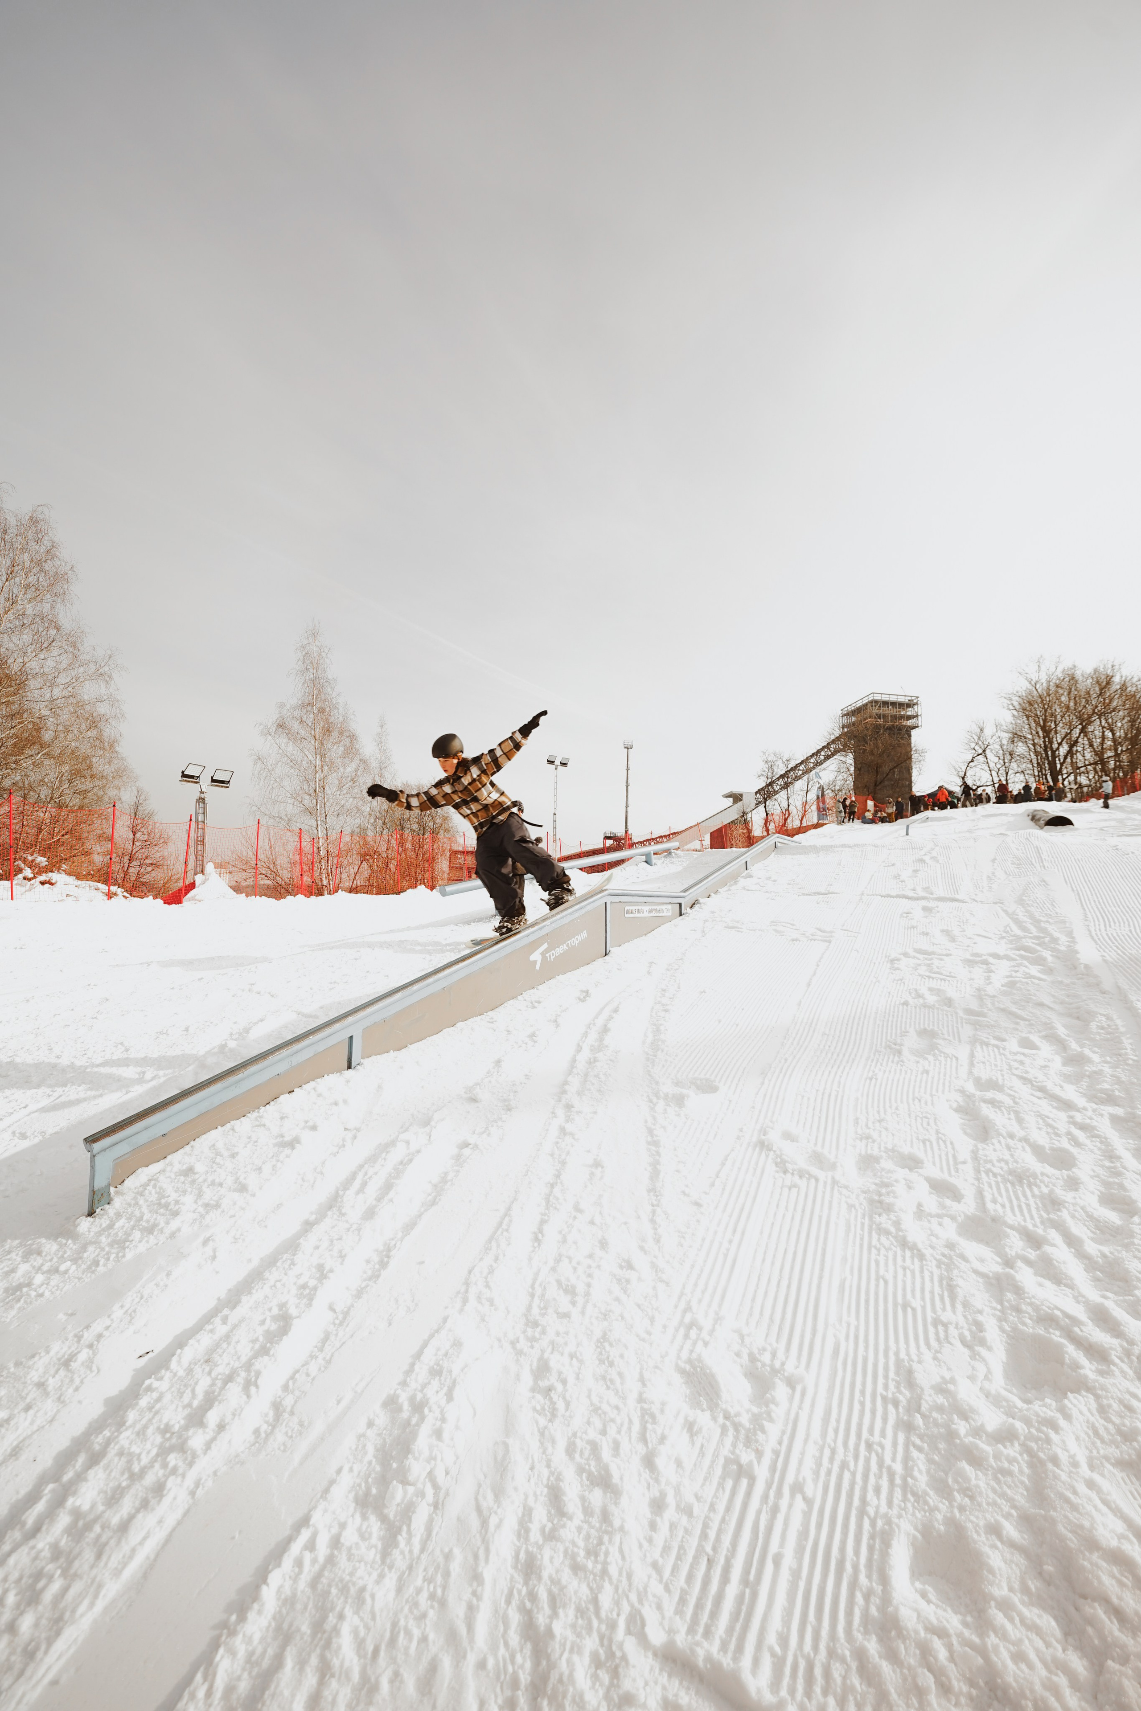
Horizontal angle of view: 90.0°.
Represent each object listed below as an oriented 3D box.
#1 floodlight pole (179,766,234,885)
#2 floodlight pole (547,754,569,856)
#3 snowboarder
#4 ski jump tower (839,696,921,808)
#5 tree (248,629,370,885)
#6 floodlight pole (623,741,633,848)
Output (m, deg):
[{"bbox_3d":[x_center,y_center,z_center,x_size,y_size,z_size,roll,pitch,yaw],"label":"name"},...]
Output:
[{"bbox_3d":[-8.928,-0.771,14.000,0.450,2.950,1.050,0,-1,31],"label":"floodlight pole"},{"bbox_3d":[-0.713,-2.588,32.000,0.550,6.200,1.300,0,-1,45],"label":"floodlight pole"},{"bbox_3d":[-0.770,-0.248,4.500,1.450,1.680,0.800,1,-1,12],"label":"snowboarder"},{"bbox_3d":[54.162,-18.167,100.000,9.000,18.600,9.800,1,-1,-10],"label":"ski jump tower"},{"bbox_3d":[-11.372,-4.249,25.000,4.400,11.600,4.400,1,-1,0],"label":"tree"},{"bbox_3d":[8.066,-8.251,80.000,1.400,15.800,1.400,1,-1,-18],"label":"floodlight pole"}]

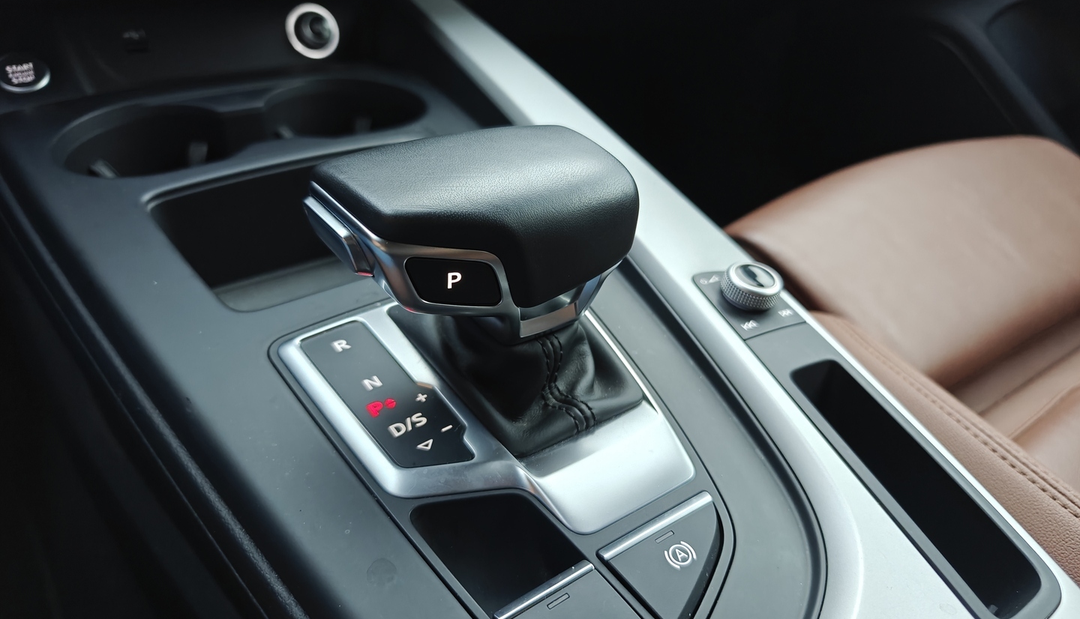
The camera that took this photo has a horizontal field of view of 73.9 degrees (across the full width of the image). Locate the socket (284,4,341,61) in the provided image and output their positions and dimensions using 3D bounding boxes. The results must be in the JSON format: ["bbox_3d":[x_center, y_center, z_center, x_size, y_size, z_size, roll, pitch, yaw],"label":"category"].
[{"bbox_3d":[-0.144,-0.172,0.446,0.031,0.031,0.022,-18,21,-29],"label":"socket"}]

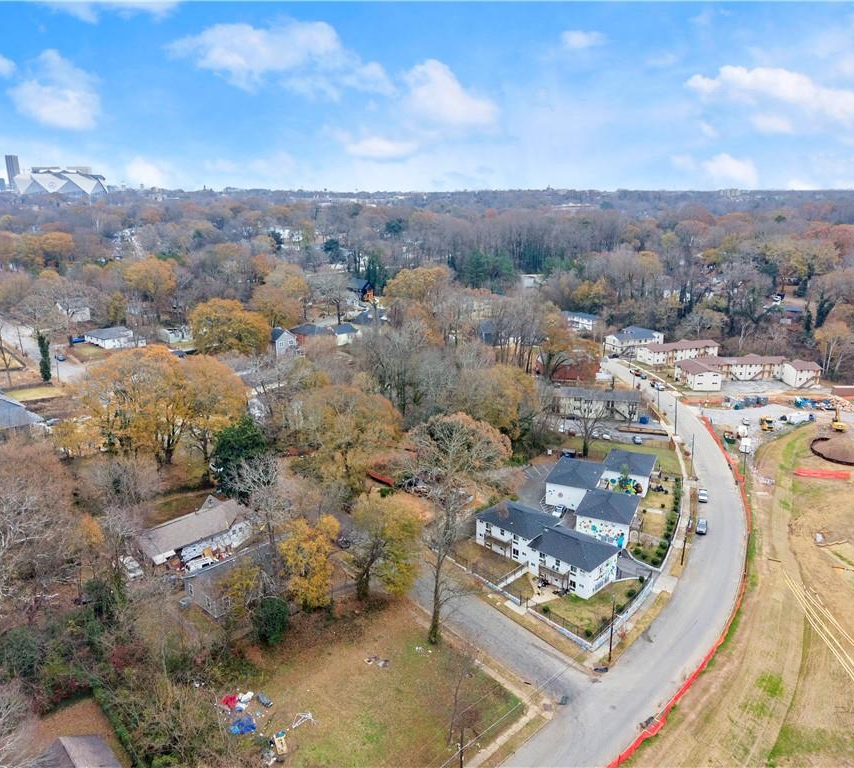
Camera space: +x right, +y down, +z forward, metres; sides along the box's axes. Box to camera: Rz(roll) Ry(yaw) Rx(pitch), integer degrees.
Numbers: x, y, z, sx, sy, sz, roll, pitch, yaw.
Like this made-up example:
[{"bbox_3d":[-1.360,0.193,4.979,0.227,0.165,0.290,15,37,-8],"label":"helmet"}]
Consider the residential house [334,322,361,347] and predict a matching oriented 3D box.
[{"bbox_3d":[-33.551,-19.561,278.517,8.000,6.200,12.000,13,20,40],"label":"residential house"}]

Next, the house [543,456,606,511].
[{"bbox_3d":[33.301,21.542,157.555,10.600,7.000,15.400,6,17,22],"label":"house"}]

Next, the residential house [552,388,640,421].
[{"bbox_3d":[48.690,5.386,205.240,23.500,6.900,10.000,3,16,10],"label":"residential house"}]

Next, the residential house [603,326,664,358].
[{"bbox_3d":[85.945,-18.135,293.904,23.500,8.300,11.000,-6,16,-21],"label":"residential house"}]

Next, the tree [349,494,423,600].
[{"bbox_3d":[-6.820,27.290,117.220,12.300,18.000,12.000,-1,15,-4],"label":"tree"}]

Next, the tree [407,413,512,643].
[{"bbox_3d":[4.298,21.053,99.301,13.800,34.800,13.800,0,15,0],"label":"tree"}]

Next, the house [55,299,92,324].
[{"bbox_3d":[-153.360,-31.550,308.000,10.000,8.000,12.000,-12,20,-38],"label":"house"}]

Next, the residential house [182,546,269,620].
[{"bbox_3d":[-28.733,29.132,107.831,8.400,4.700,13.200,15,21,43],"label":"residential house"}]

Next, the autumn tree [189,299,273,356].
[{"bbox_3d":[-75.350,-22.930,273.760,29.000,20.500,24.000,-4,16,-15],"label":"autumn tree"}]

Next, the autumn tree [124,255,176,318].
[{"bbox_3d":[-111.633,-38.540,285.696,19.500,23.000,19.500,-6,16,-21],"label":"autumn tree"}]

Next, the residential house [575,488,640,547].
[{"bbox_3d":[36.140,26.010,141.860,10.490,7.200,13.400,6,16,22],"label":"residential house"}]

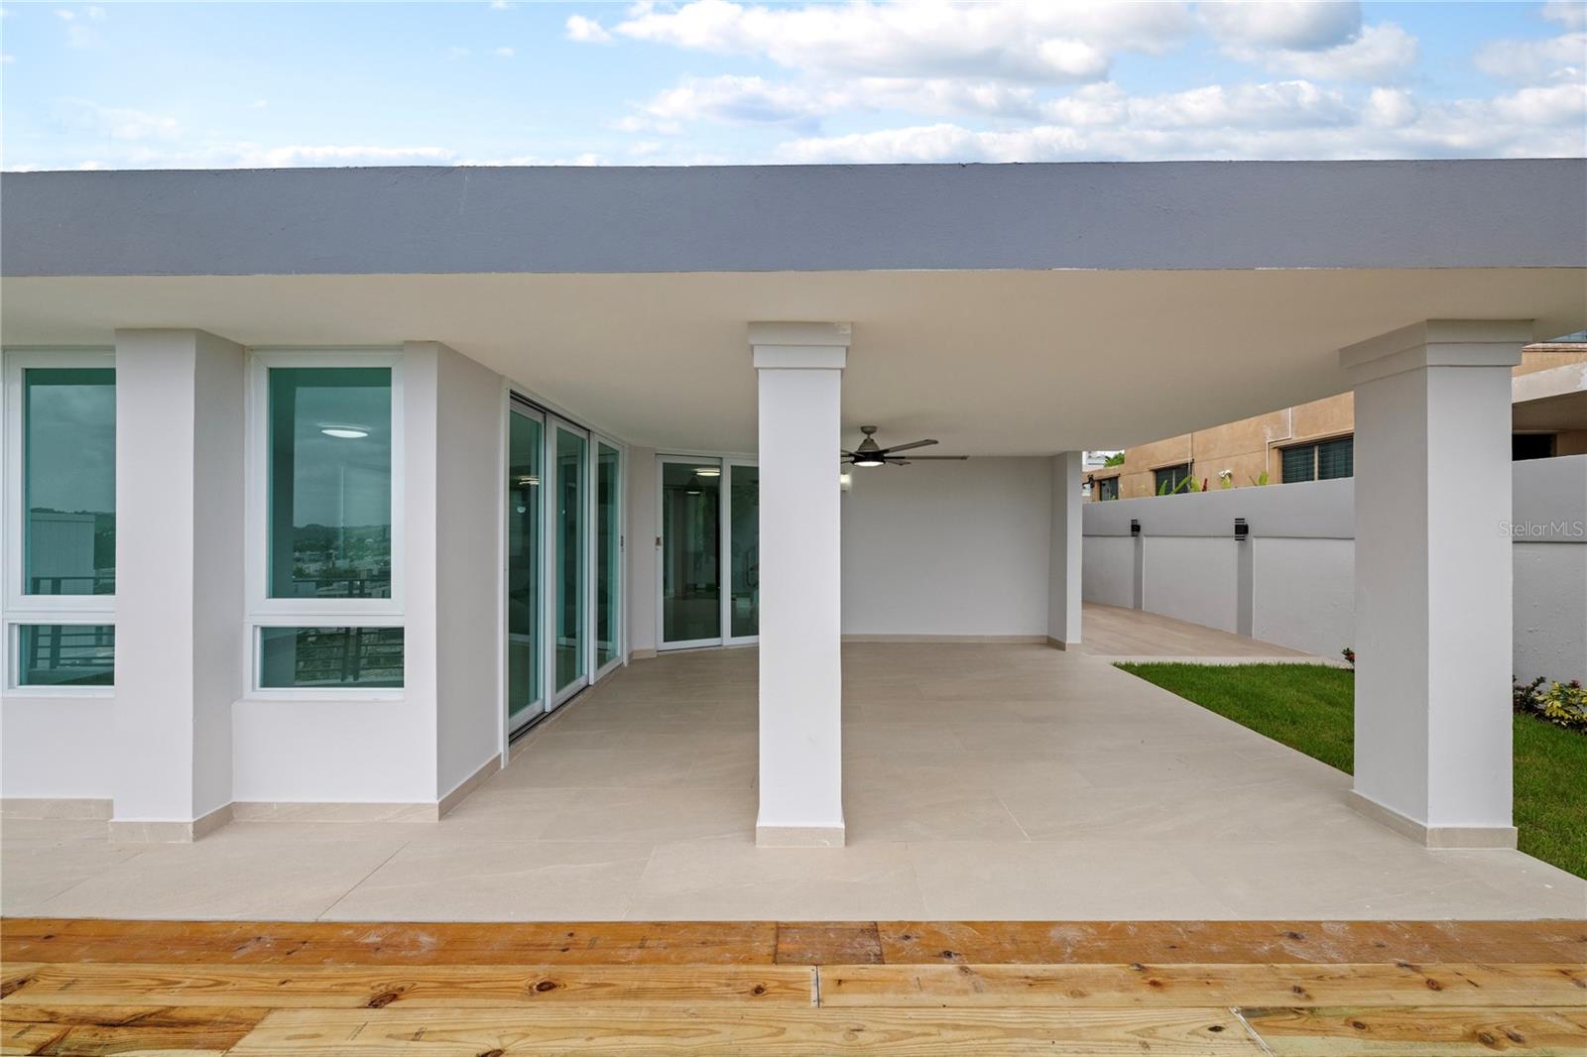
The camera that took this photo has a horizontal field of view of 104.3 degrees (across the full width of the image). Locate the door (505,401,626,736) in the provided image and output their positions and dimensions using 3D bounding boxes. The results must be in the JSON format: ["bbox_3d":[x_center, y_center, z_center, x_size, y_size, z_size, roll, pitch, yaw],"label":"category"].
[{"bbox_3d":[-1.947,0.293,5.487,0.150,2.397,2.832,0,0,0],"label":"door"}]

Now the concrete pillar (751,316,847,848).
[{"bbox_3d":[0.033,0.267,3.110,0.481,2.460,0.481,0,0,0],"label":"concrete pillar"}]

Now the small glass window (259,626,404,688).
[{"bbox_3d":[-2.474,0.686,3.302,0.789,0.351,0.080,0,0,0],"label":"small glass window"}]

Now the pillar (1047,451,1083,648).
[{"bbox_3d":[3.450,0.300,7.817,0.218,2.460,0.500,0,0,0],"label":"pillar"}]

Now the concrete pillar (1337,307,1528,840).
[{"bbox_3d":[3.193,0.267,3.109,0.490,2.460,0.480,0,0,0],"label":"concrete pillar"}]

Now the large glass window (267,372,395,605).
[{"bbox_3d":[-2.466,-0.237,3.282,0.692,1.266,0.080,0,0,0],"label":"large glass window"}]

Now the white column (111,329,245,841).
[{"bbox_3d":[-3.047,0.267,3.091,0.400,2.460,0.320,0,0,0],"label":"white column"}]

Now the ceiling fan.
[{"bbox_3d":[0.699,-0.766,5.703,1.840,0.358,1.680,0,0,0],"label":"ceiling fan"}]

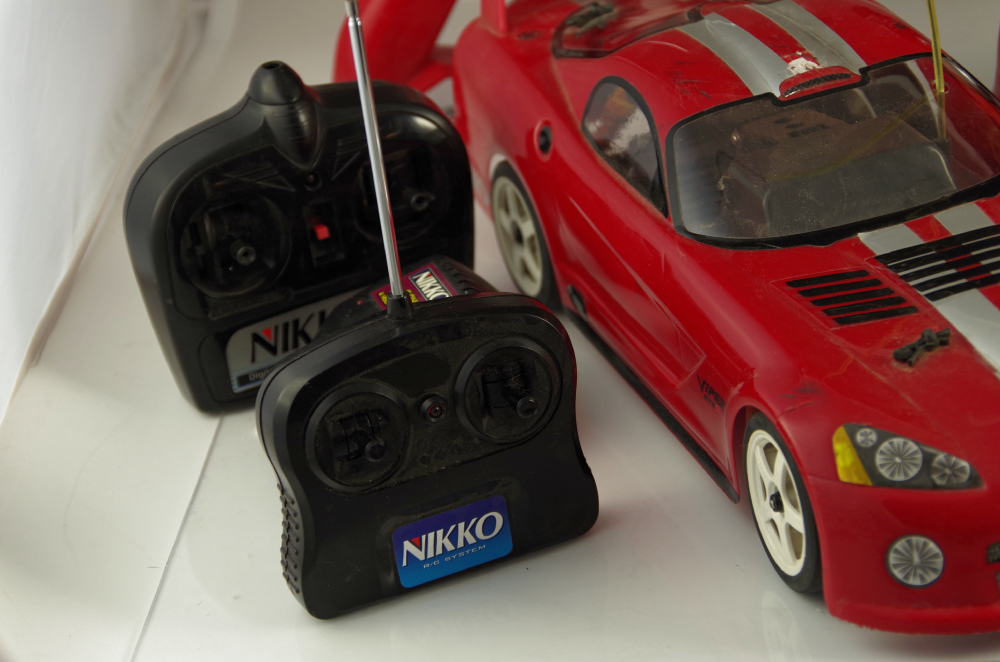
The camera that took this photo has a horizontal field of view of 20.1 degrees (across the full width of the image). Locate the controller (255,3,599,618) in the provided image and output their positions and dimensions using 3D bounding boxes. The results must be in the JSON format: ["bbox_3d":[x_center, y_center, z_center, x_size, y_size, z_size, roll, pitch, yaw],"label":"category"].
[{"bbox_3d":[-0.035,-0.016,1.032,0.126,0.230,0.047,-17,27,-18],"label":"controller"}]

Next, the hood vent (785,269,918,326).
[{"bbox_3d":[0.131,-0.012,1.051,0.034,0.006,0.040,-20,40,-14],"label":"hood vent"}]

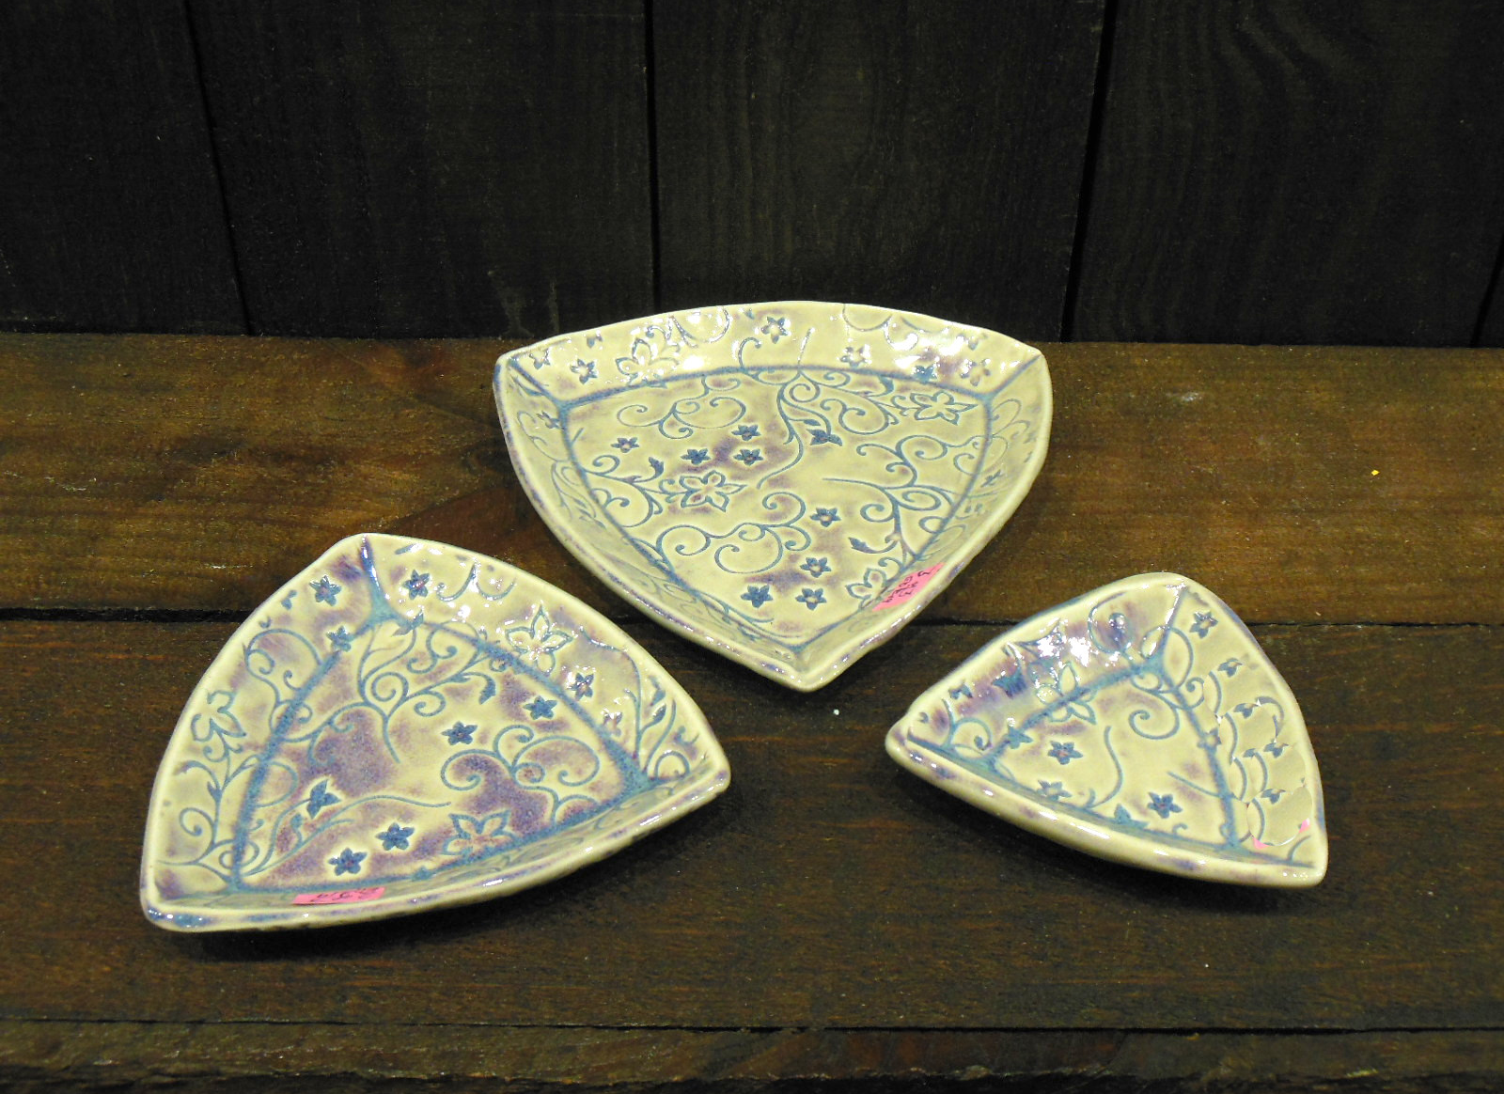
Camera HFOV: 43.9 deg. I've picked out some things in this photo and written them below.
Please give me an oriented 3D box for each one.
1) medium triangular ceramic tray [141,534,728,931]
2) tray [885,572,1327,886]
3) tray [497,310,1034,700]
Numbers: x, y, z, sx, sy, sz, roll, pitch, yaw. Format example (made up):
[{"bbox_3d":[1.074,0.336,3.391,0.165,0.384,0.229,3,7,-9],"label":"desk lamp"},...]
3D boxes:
[{"bbox_3d":[-0.091,0.046,0.503,0.146,0.022,0.146,-12,42,-15],"label":"medium triangular ceramic tray"},{"bbox_3d":[0.104,0.048,0.502,0.114,0.022,0.111,16,43,18],"label":"tray"},{"bbox_3d":[0.009,-0.016,0.577,0.182,0.023,0.183,-1,40,-2],"label":"tray"}]

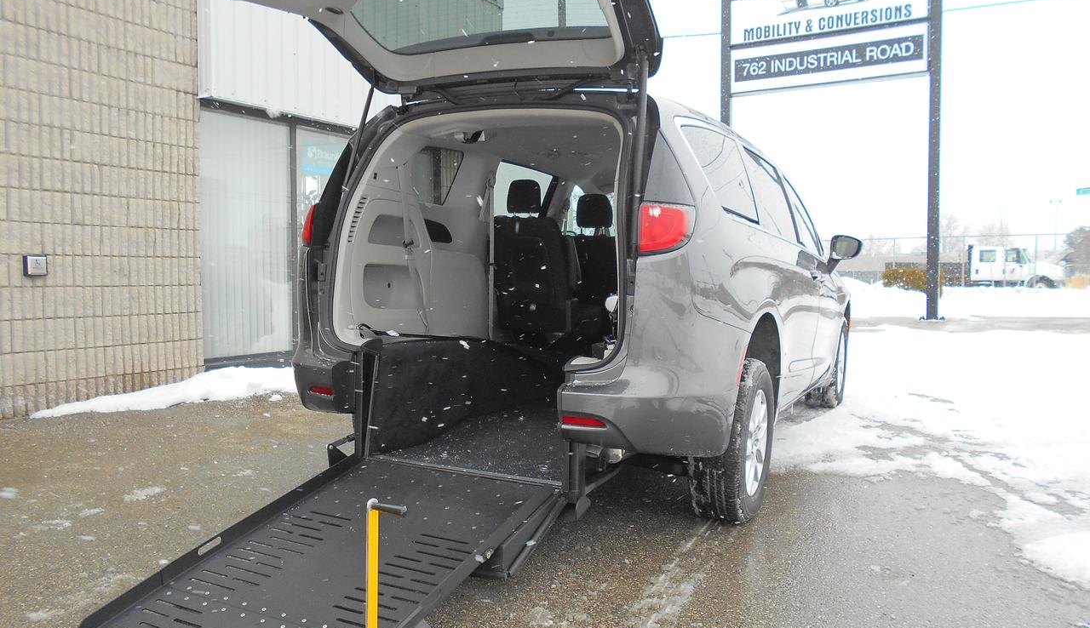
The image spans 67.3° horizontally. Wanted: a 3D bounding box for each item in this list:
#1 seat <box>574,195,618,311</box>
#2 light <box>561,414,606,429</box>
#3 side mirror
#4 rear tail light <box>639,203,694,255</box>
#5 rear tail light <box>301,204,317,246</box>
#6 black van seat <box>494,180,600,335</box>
[{"bbox_3d":[0.476,-0.321,5.771,0.530,1.000,0.700,4,5,27],"label":"seat"},{"bbox_3d":[0.141,0.383,2.888,0.160,0.038,0.032,3,5,17],"label":"light"},{"bbox_3d":[2.082,-0.421,5.672,0.225,0.245,0.130,4,5,27],"label":"side mirror"},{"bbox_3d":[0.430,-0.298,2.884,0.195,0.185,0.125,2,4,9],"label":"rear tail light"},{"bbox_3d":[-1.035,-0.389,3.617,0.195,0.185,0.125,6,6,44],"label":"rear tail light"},{"bbox_3d":[0.007,-0.293,4.882,0.510,0.950,0.660,4,5,27],"label":"black van seat"}]

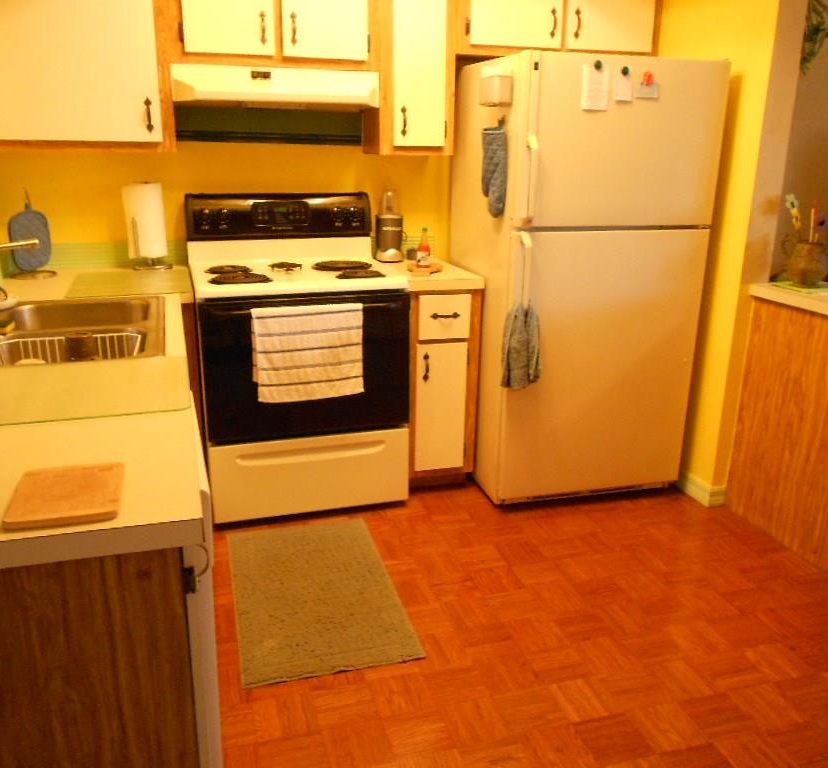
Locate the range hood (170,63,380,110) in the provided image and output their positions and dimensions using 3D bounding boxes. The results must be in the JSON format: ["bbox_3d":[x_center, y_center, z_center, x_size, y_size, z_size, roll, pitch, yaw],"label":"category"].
[{"bbox_3d":[-0.522,-1.127,2.933,0.763,0.128,0.490,-4,18,-15],"label":"range hood"}]

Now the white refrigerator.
[{"bbox_3d":[0.654,-0.423,3.249,0.785,1.707,0.760,-4,18,-15],"label":"white refrigerator"}]

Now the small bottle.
[{"bbox_3d":[0.043,-0.557,3.141,0.056,0.163,0.056,-4,18,-15],"label":"small bottle"}]

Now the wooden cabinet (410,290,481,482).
[{"bbox_3d":[0.029,-0.032,3.365,0.300,0.872,0.620,-4,18,-15],"label":"wooden cabinet"}]

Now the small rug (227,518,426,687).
[{"bbox_3d":[-0.327,0.669,2.527,0.513,0.012,0.890,-4,18,-15],"label":"small rug"}]

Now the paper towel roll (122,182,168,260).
[{"bbox_3d":[-1.072,-0.649,3.071,0.143,0.288,0.143,-4,18,-15],"label":"paper towel roll"}]

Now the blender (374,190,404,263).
[{"bbox_3d":[-0.108,-0.693,3.375,0.124,0.308,0.126,1,17,0],"label":"blender"}]

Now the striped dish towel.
[{"bbox_3d":[-0.376,-0.113,2.769,0.395,0.345,0.055,-4,18,-15],"label":"striped dish towel"}]

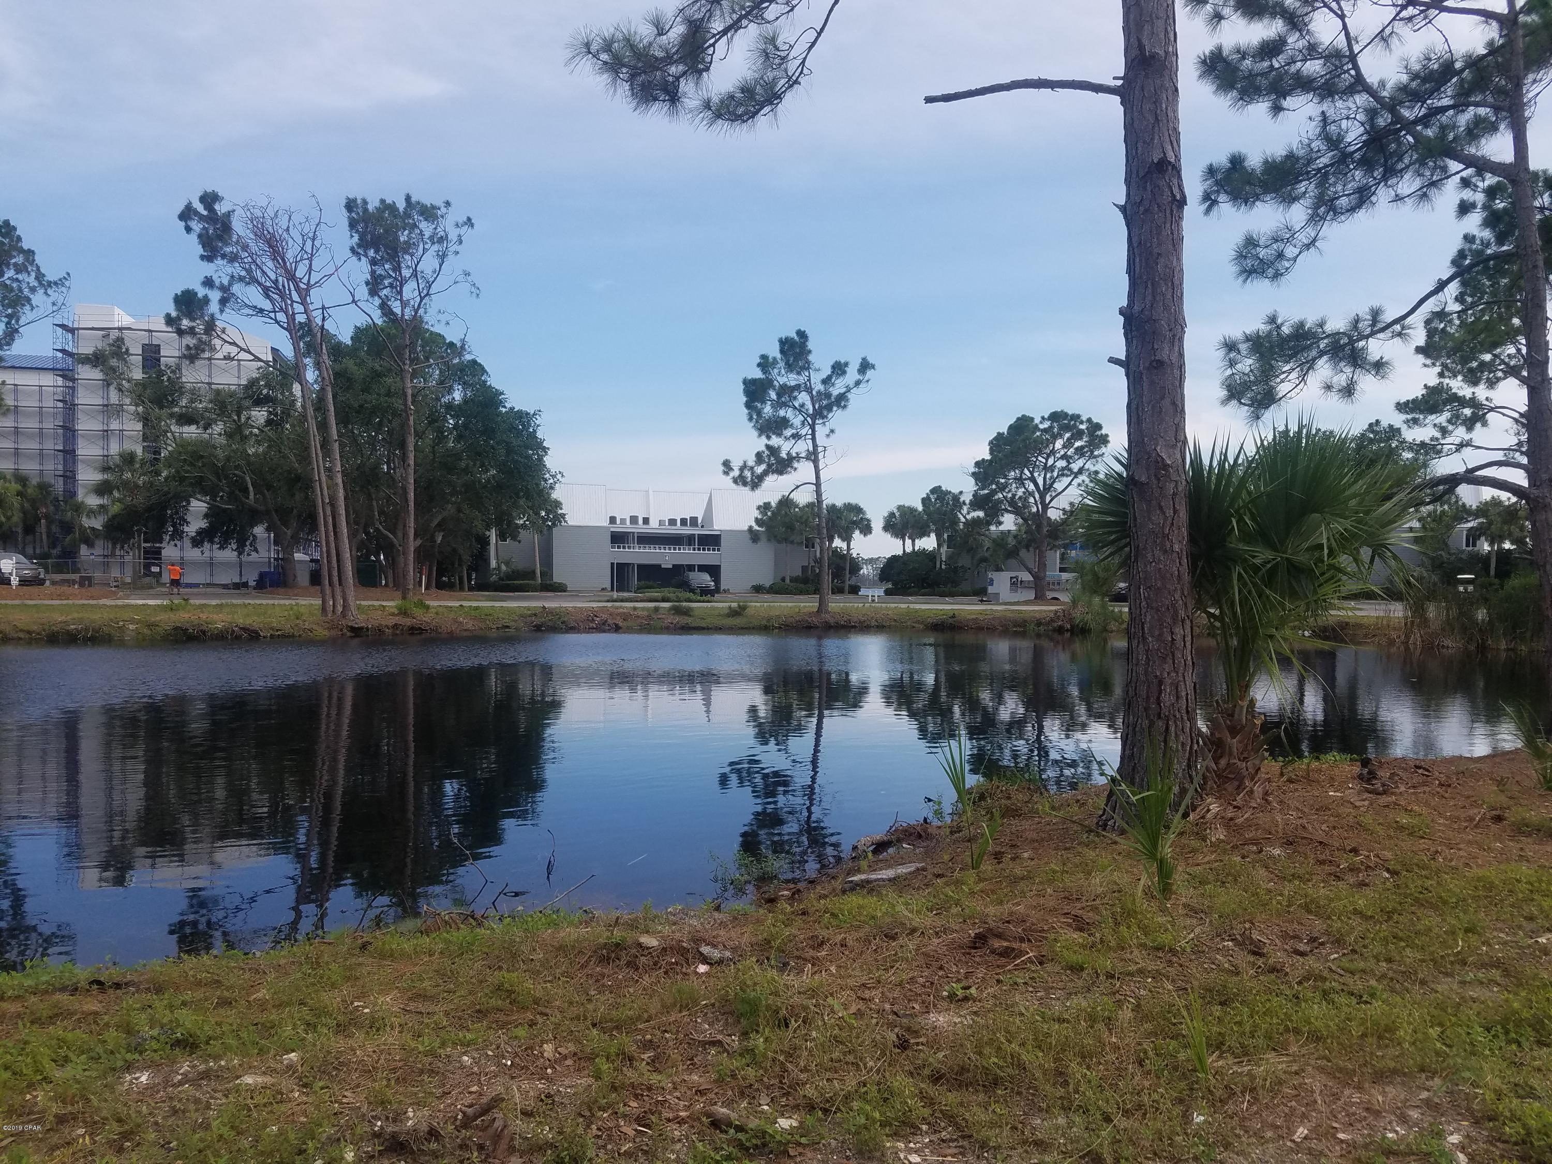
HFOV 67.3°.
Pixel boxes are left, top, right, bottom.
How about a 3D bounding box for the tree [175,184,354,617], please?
[{"bbox_3d":[-19.199,-6.636,44.000,6.770,16.060,5.800,1,0,0],"label":"tree"}]

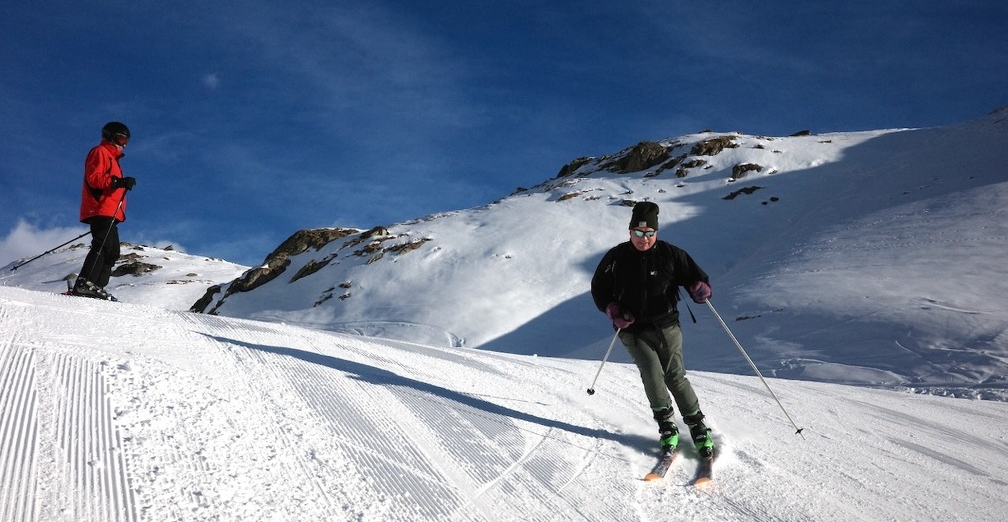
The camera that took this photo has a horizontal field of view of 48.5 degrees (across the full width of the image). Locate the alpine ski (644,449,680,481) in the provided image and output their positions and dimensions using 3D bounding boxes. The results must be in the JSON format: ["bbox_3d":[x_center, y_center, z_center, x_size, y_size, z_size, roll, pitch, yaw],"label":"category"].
[{"bbox_3d":[1.122,1.180,7.360,0.120,0.090,1.620,-4,7,18],"label":"alpine ski"}]

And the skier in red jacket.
[{"bbox_3d":[-3.910,-0.485,11.000,0.580,1.730,0.580,0,-2,-3],"label":"skier in red jacket"}]

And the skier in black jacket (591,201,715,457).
[{"bbox_3d":[0.985,0.450,7.400,0.780,1.680,0.580,-3,-2,10],"label":"skier in black jacket"}]

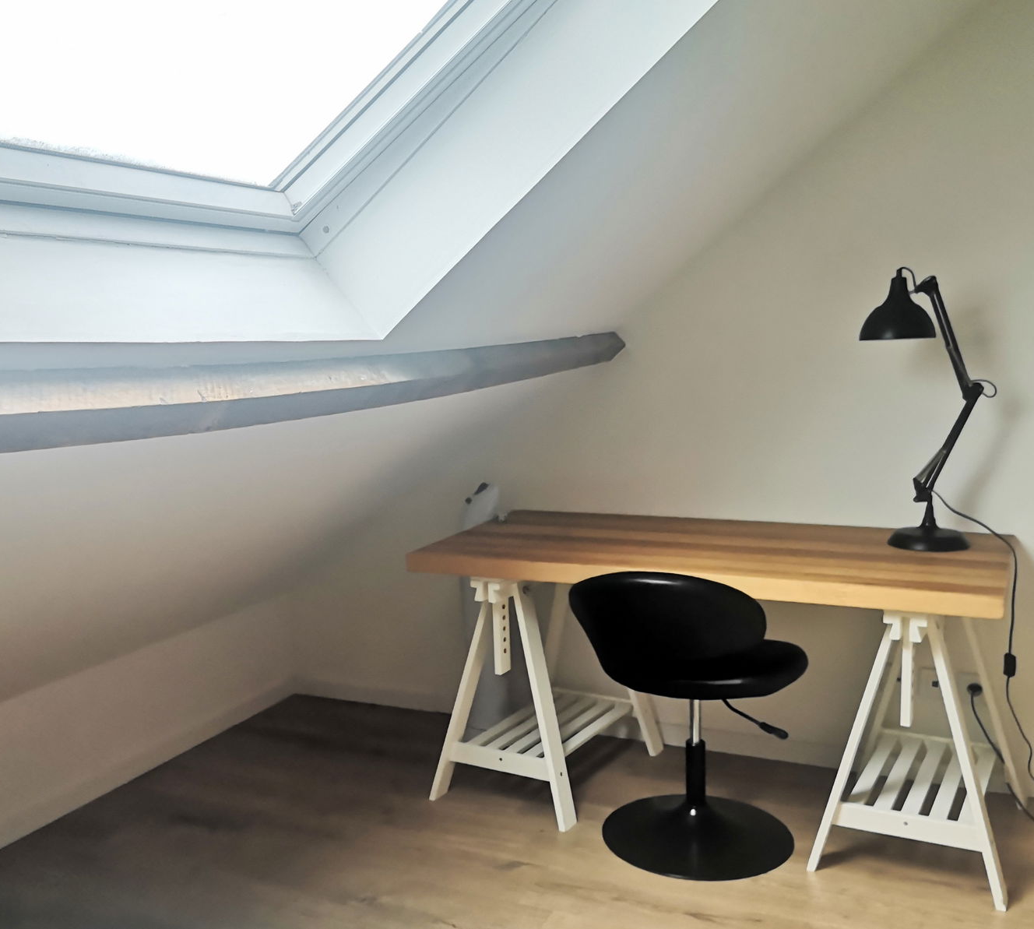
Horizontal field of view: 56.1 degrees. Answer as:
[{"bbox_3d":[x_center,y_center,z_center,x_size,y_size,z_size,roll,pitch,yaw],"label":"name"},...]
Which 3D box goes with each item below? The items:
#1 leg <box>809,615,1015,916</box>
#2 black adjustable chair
[{"bbox_3d":[1.115,0.669,2.645,0.465,0.710,0.700,2,7,31],"label":"leg"},{"bbox_3d":[0.498,0.639,2.668,0.580,0.800,0.590,3,8,37],"label":"black adjustable chair"}]

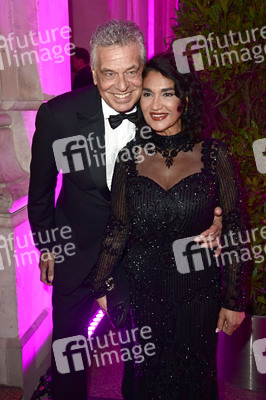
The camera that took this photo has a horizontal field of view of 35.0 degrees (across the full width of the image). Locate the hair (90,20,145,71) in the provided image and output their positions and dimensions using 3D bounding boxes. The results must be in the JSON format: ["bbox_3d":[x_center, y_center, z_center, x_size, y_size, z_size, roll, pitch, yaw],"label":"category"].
[{"bbox_3d":[-0.050,-0.500,1.400,0.185,0.180,0.205,-6,19,-4],"label":"hair"}]

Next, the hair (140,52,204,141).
[{"bbox_3d":[0.125,-0.318,1.345,0.205,0.275,0.215,2,13,17],"label":"hair"}]

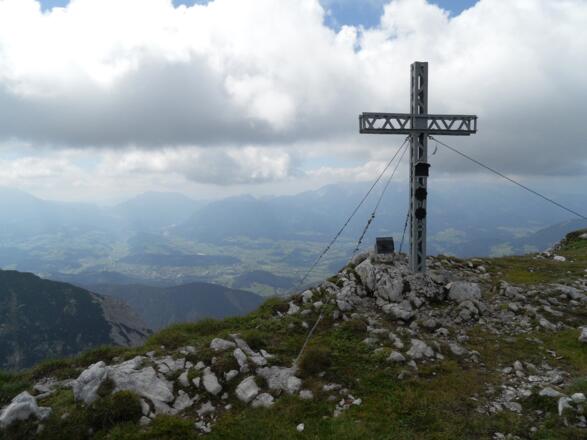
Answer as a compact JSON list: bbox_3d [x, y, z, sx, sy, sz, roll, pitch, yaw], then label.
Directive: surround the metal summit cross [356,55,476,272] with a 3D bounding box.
[{"bbox_3d":[2.417,-0.990,7.884,2.261,3.992,0.228,-1,3,-8],"label":"metal summit cross"}]

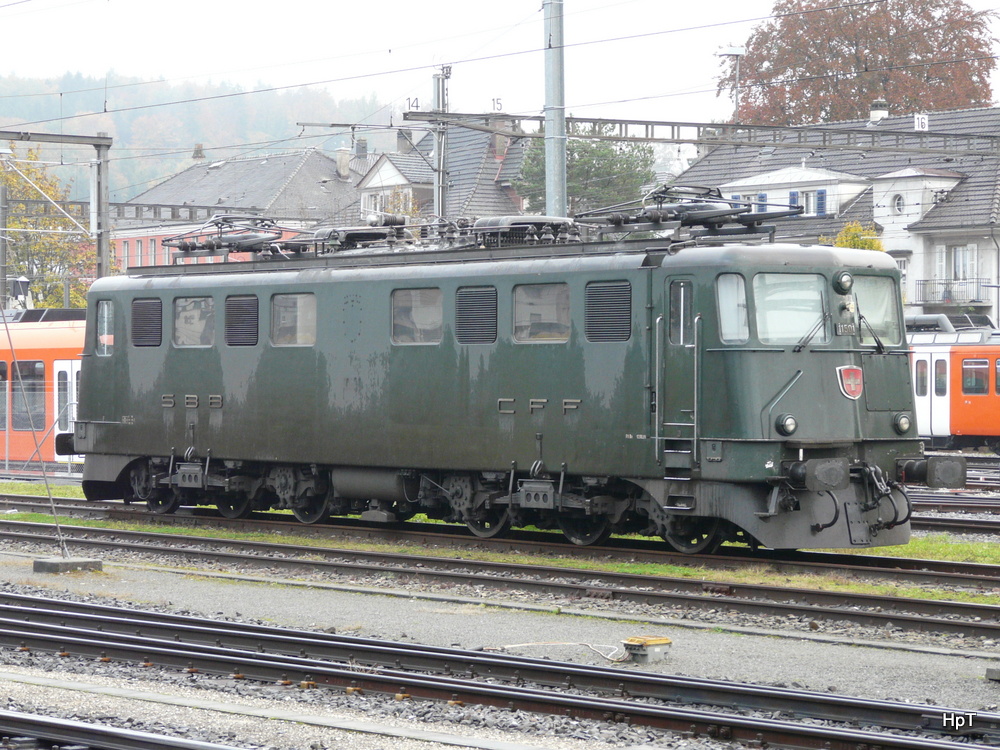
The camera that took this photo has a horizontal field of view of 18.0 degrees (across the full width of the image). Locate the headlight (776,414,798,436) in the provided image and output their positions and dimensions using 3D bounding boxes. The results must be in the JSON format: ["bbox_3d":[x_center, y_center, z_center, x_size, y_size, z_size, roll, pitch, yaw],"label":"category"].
[{"bbox_3d":[3.336,0.576,36.435,0.270,0.270,0.150,-1,0,-36],"label":"headlight"}]

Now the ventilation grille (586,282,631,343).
[{"bbox_3d":[1.334,-0.762,38.295,0.060,0.750,0.920,-1,0,-36],"label":"ventilation grille"}]

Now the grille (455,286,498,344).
[{"bbox_3d":[-0.287,-0.768,40.559,0.060,0.750,0.920,-1,0,-36],"label":"grille"}]

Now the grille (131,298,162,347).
[{"bbox_3d":[-5.321,-0.785,47.594,0.060,0.750,0.920,-1,0,-36],"label":"grille"}]

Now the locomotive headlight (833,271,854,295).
[{"bbox_3d":[4.043,-1.081,36.962,0.280,0.280,0.150,-1,0,-36],"label":"locomotive headlight"}]

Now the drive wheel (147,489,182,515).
[{"bbox_3d":[-5.198,1.516,48.714,0.150,1.250,1.250,-1,0,-36],"label":"drive wheel"}]

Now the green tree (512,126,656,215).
[{"bbox_3d":[3.937,-5.306,145.000,6.600,12.400,6.600,0,0,0],"label":"green tree"}]

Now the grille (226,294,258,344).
[{"bbox_3d":[-3.700,-0.780,45.329,0.060,0.750,0.920,-1,0,-36],"label":"grille"}]

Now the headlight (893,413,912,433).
[{"bbox_3d":[4.794,0.574,37.478,0.270,0.270,0.150,-1,0,-36],"label":"headlight"}]

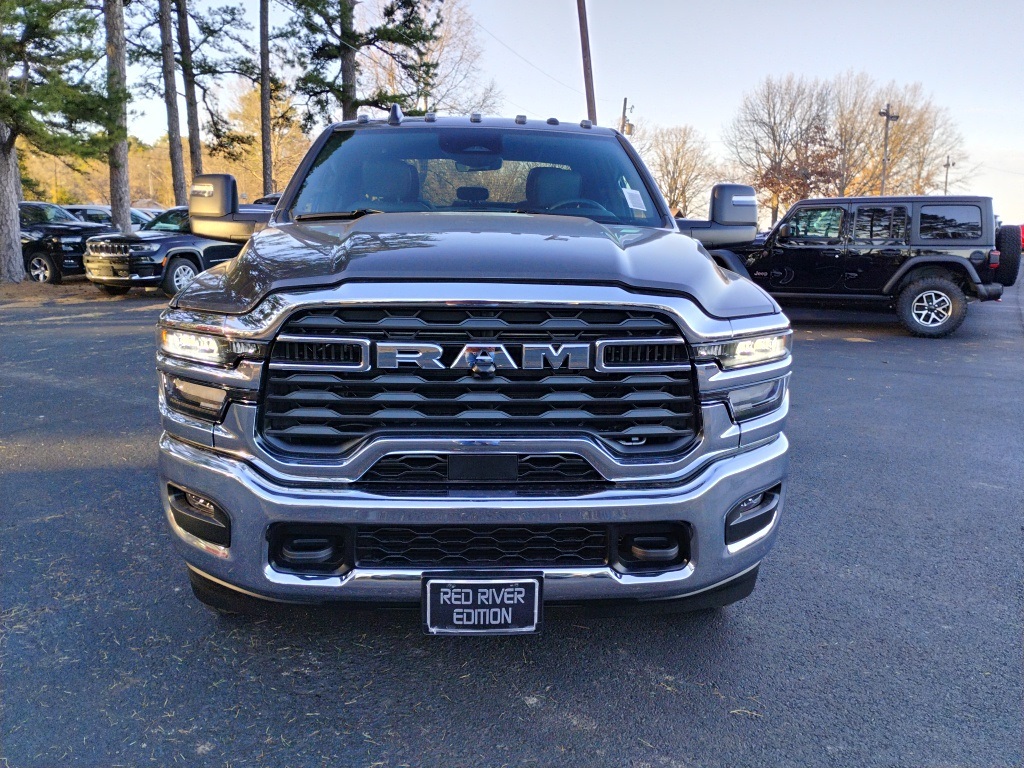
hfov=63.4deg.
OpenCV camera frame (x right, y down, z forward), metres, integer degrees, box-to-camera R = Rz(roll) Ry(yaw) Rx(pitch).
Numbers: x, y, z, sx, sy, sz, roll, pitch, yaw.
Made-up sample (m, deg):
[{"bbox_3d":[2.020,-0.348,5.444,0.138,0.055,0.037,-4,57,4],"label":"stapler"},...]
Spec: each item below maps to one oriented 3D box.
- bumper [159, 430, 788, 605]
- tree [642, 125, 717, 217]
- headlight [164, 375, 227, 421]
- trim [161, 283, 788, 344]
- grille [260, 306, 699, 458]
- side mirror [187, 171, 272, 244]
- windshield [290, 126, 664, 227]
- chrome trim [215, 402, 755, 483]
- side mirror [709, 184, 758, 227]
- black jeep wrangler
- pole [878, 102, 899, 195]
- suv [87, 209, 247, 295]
[{"bbox_3d":[-0.090,0.371,2.492,1.976,0.395,0.540,0,12,-3],"label":"bumper"},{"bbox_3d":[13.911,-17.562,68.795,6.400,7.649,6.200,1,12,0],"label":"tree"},{"bbox_3d":[-0.951,0.038,2.498,0.243,0.117,0.230,0,12,-3],"label":"headlight"},{"bbox_3d":[-0.088,-0.228,2.477,1.968,0.176,0.400,0,12,-3],"label":"trim"},{"bbox_3d":[-0.082,-0.011,2.350,1.243,0.416,0.180,0,12,-3],"label":"grille"},{"bbox_3d":[-1.243,-0.773,3.644,0.334,0.296,0.240,0,12,-3],"label":"side mirror"},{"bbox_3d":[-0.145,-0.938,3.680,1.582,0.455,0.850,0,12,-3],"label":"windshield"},{"bbox_3d":[-0.079,0.150,2.384,1.600,0.225,0.260,0,12,-3],"label":"chrome trim"},{"bbox_3d":[1.004,-0.812,3.770,0.216,0.186,0.200,0,12,-3],"label":"side mirror"},{"bbox_3d":[4.490,-1.797,11.983,4.780,1.860,1.900,4,12,16],"label":"black jeep wrangler"},{"bbox_3d":[25.581,-15.203,56.813,1.300,7.825,0.500,1,12,0],"label":"pole"},{"bbox_3d":[-6.279,-2.765,16.174,1.970,1.800,5.000,5,13,18],"label":"suv"}]

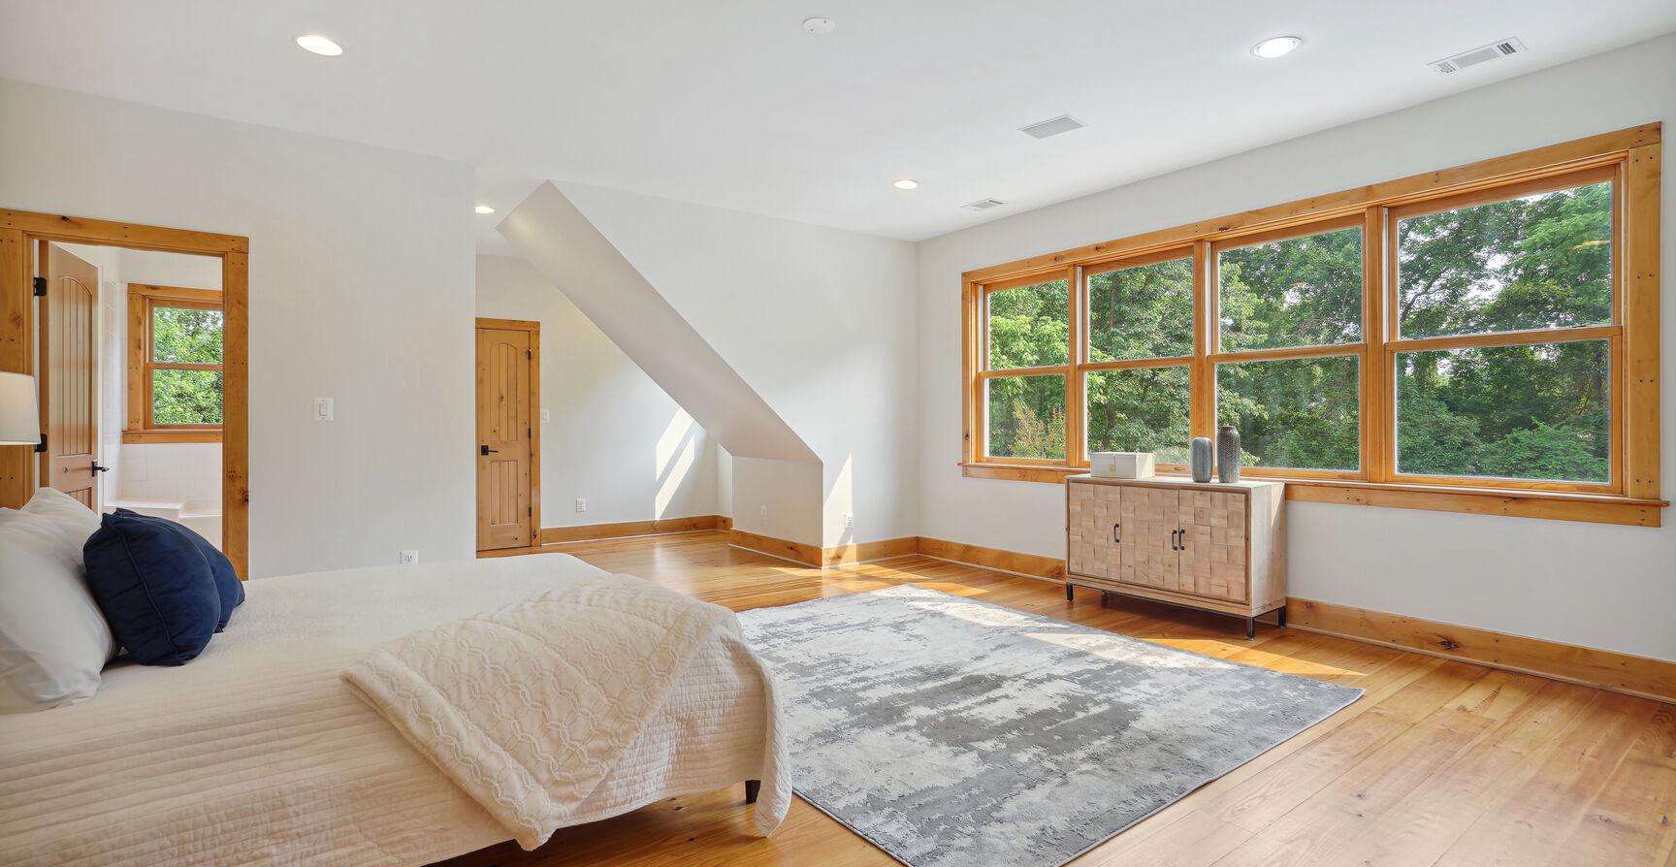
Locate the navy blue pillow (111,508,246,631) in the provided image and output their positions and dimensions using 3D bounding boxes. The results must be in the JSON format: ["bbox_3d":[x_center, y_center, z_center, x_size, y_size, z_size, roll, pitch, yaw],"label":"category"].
[{"bbox_3d":[-2.123,0.434,2.417,0.190,0.410,0.430,-38,22,-30],"label":"navy blue pillow"}]

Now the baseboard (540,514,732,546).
[{"bbox_3d":[-2.131,0.990,7.791,1.900,0.160,0.030,-1,1,-36],"label":"baseboard"}]

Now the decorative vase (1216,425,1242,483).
[{"bbox_3d":[2.252,0.127,4.288,0.127,0.325,0.127,-1,1,-36],"label":"decorative vase"}]

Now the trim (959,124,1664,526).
[{"bbox_3d":[2.223,-0.455,4.657,0.090,1.690,3.970,-1,1,-36],"label":"trim"}]

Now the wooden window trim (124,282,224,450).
[{"bbox_3d":[-5.296,-0.558,6.195,0.900,1.272,0.100,-1,1,-36],"label":"wooden window trim"}]

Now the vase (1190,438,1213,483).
[{"bbox_3d":[2.139,0.163,4.368,0.118,0.250,0.118,-1,1,-36],"label":"vase"}]

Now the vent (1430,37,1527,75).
[{"bbox_3d":[2.808,-1.650,3.273,0.200,0.020,0.290,-1,1,-36],"label":"vent"}]

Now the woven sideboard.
[{"bbox_3d":[2.015,0.690,4.542,0.395,0.806,1.175,-1,1,-36],"label":"woven sideboard"}]

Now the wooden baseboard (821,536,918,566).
[{"bbox_3d":[0.300,0.998,6.334,1.050,0.165,0.030,-1,1,-36],"label":"wooden baseboard"}]

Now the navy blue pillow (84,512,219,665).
[{"bbox_3d":[-1.909,0.423,2.090,0.210,0.410,0.430,-29,17,-32],"label":"navy blue pillow"}]

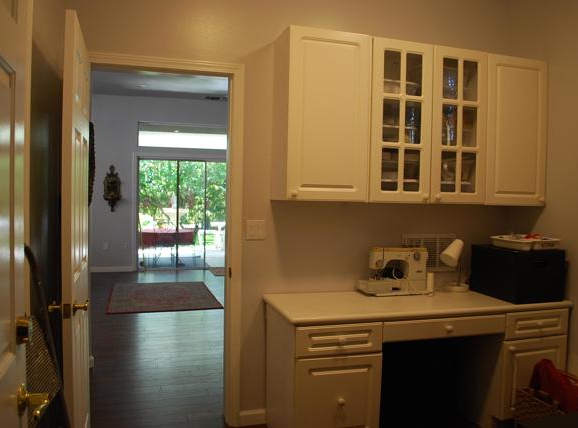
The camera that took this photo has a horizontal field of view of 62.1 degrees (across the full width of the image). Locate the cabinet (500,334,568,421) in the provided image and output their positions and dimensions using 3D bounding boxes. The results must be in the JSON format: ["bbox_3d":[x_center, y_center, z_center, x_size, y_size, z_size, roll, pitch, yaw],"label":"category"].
[{"bbox_3d":[1.434,0.944,2.790,0.457,0.443,0.033,0,2,-18],"label":"cabinet"}]

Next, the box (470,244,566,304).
[{"bbox_3d":[1.420,0.366,3.026,0.385,0.295,0.430,0,2,-18],"label":"box"}]

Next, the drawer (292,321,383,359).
[{"bbox_3d":[0.209,0.627,2.566,0.469,0.154,0.380,0,2,-18],"label":"drawer"}]

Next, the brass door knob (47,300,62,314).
[{"bbox_3d":[-0.893,0.358,1.830,0.056,0.052,0.075,0,2,-17],"label":"brass door knob"}]

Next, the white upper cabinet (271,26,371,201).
[{"bbox_3d":[0.182,-0.531,2.756,0.483,0.920,0.316,0,2,-18],"label":"white upper cabinet"}]

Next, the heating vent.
[{"bbox_3d":[0.942,0.260,3.179,0.415,0.257,0.025,0,2,-18],"label":"heating vent"}]

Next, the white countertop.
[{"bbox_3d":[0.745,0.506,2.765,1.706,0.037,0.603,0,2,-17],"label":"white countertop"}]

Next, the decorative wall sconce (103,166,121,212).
[{"bbox_3d":[-3.086,-0.444,8.415,0.293,0.837,0.130,0,2,-18],"label":"decorative wall sconce"}]

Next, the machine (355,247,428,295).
[{"bbox_3d":[0.632,0.342,2.940,0.452,0.284,0.186,0,2,-17],"label":"machine"}]

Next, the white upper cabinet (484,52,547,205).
[{"bbox_3d":[1.397,-0.506,2.947,0.470,0.909,0.027,0,2,-17],"label":"white upper cabinet"}]

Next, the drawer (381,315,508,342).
[{"bbox_3d":[0.769,0.591,2.690,0.755,0.107,0.402,0,2,-17],"label":"drawer"}]

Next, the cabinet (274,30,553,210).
[{"bbox_3d":[0.771,-0.519,2.888,1.723,0.909,0.314,0,2,-17],"label":"cabinet"}]

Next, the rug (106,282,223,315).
[{"bbox_3d":[-1.689,1.081,6.438,1.333,0.012,1.931,0,2,-17],"label":"rug"}]

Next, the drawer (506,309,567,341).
[{"bbox_3d":[1.388,0.634,2.941,0.457,0.154,0.380,0,2,-18],"label":"drawer"}]

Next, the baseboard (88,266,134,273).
[{"bbox_3d":[-3.150,0.984,8.506,0.738,0.094,0.020,0,2,-18],"label":"baseboard"}]

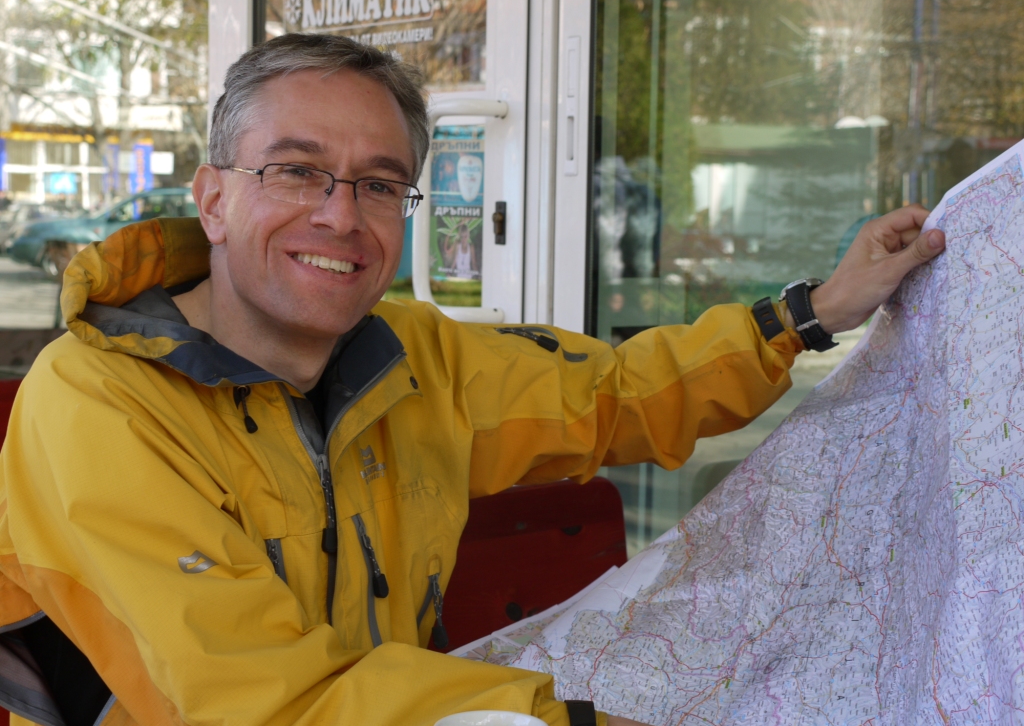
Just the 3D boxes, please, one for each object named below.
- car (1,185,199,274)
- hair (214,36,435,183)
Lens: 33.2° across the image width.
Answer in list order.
[{"bbox_3d":[-5.480,-1.985,26.300,4.350,1.410,1.700,0,5,-15],"label":"car"},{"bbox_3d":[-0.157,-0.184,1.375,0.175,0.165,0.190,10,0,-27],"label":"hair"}]

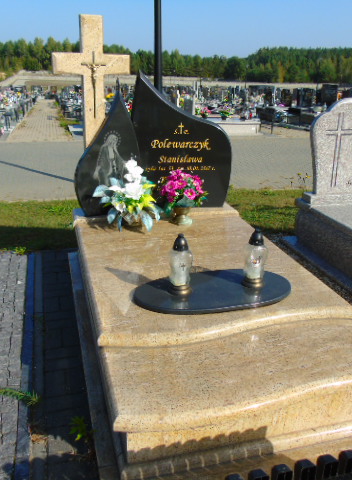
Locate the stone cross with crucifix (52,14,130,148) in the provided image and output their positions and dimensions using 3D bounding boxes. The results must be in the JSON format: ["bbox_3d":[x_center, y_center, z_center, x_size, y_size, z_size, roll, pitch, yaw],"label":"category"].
[{"bbox_3d":[-0.568,-0.859,3.262,0.517,1.322,0.100,-5,21,-14],"label":"stone cross with crucifix"}]

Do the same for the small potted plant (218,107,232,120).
[{"bbox_3d":[1.328,-3.394,12.400,0.370,0.380,0.350,0,19,0],"label":"small potted plant"}]

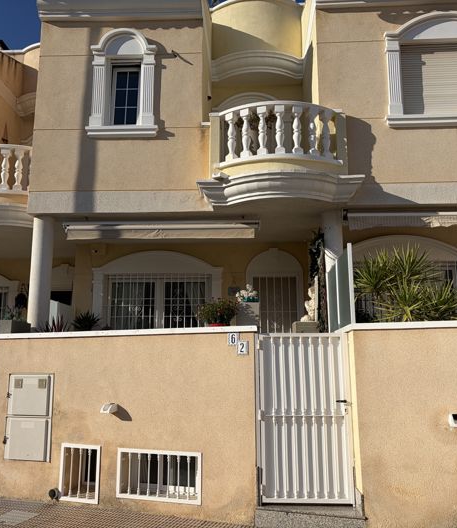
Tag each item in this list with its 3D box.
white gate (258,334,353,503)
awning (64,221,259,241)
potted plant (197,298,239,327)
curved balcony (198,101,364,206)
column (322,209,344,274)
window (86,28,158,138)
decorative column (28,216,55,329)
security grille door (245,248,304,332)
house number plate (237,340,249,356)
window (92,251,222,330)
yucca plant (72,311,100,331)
[{"bbox_3d":[0.822,1.629,5.672,0.974,1.764,0.070,-1,-11,3],"label":"white gate"},{"bbox_3d":[-1.043,-0.492,8.263,3.015,0.286,0.213,-1,-10,3],"label":"awning"},{"bbox_3d":[-0.132,0.639,6.366,0.506,0.450,0.480,-1,-11,3],"label":"potted plant"},{"bbox_3d":[0.713,-1.514,7.254,2.225,1.337,0.720,-1,-11,3],"label":"curved balcony"},{"bbox_3d":[1.598,0.099,7.901,0.281,1.765,0.281,-1,-10,3],"label":"column"},{"bbox_3d":[-1.560,-2.669,7.861,1.043,1.765,0.220,-1,-11,3],"label":"window"},{"bbox_3d":[-2.865,0.169,8.100,0.291,1.765,0.291,-1,-10,3],"label":"decorative column"},{"bbox_3d":[0.840,0.959,9.423,1.036,2.500,0.140,-1,-11,3],"label":"security grille door"},{"bbox_3d":[0.156,0.922,5.789,0.131,0.155,0.015,-4,-11,20],"label":"house number plate"},{"bbox_3d":[-1.320,0.714,9.764,2.426,1.946,0.194,-1,-10,3],"label":"window"},{"bbox_3d":[-1.873,0.821,6.981,0.383,0.400,0.400,-1,-11,3],"label":"yucca plant"}]

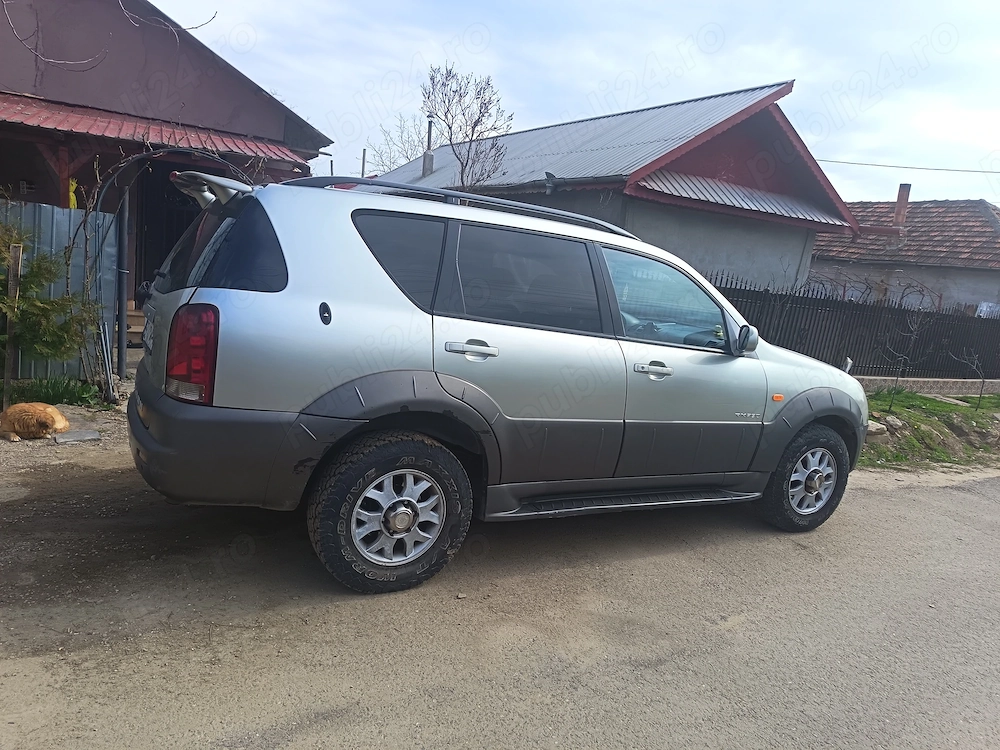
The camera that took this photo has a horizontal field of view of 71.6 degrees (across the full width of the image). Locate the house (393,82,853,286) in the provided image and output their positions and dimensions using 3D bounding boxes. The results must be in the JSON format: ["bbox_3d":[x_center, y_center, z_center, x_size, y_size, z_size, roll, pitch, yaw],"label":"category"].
[{"bbox_3d":[0.922,-3.892,18.156,6.583,5.285,13.450,0,10,-34],"label":"house"}]

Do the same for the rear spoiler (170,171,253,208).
[{"bbox_3d":[-1.387,-0.853,3.213,0.265,0.150,1.220,1,8,-30],"label":"rear spoiler"}]

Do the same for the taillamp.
[{"bbox_3d":[-1.164,-0.091,2.609,0.170,0.380,0.200,1,9,-30],"label":"taillamp"}]

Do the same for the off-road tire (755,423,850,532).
[{"bbox_3d":[1.962,0.665,4.535,0.730,0.730,0.235,2,9,-27],"label":"off-road tire"}]

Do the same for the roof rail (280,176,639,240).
[{"bbox_3d":[-0.066,-0.772,3.224,1.840,0.100,0.060,1,9,-30],"label":"roof rail"}]

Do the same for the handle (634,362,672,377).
[{"bbox_3d":[0.794,-0.025,3.568,0.245,0.044,0.046,4,7,-30],"label":"handle"}]

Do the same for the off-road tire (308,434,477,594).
[{"bbox_3d":[-0.486,0.608,3.127,0.730,0.730,0.235,1,9,-30],"label":"off-road tire"}]

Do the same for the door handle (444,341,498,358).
[{"bbox_3d":[-0.119,-0.109,3.026,0.245,0.044,0.046,4,7,-30],"label":"door handle"}]

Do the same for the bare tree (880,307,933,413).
[{"bbox_3d":[5.444,-0.188,9.284,0.620,1.385,0.560,6,8,0],"label":"bare tree"}]

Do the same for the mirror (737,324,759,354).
[{"bbox_3d":[1.359,-0.198,3.807,0.100,0.165,0.180,6,7,2],"label":"mirror"}]

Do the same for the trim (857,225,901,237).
[{"bbox_3d":[8.200,-3.120,15.000,0.980,0.160,0.120,10,9,24],"label":"trim"}]

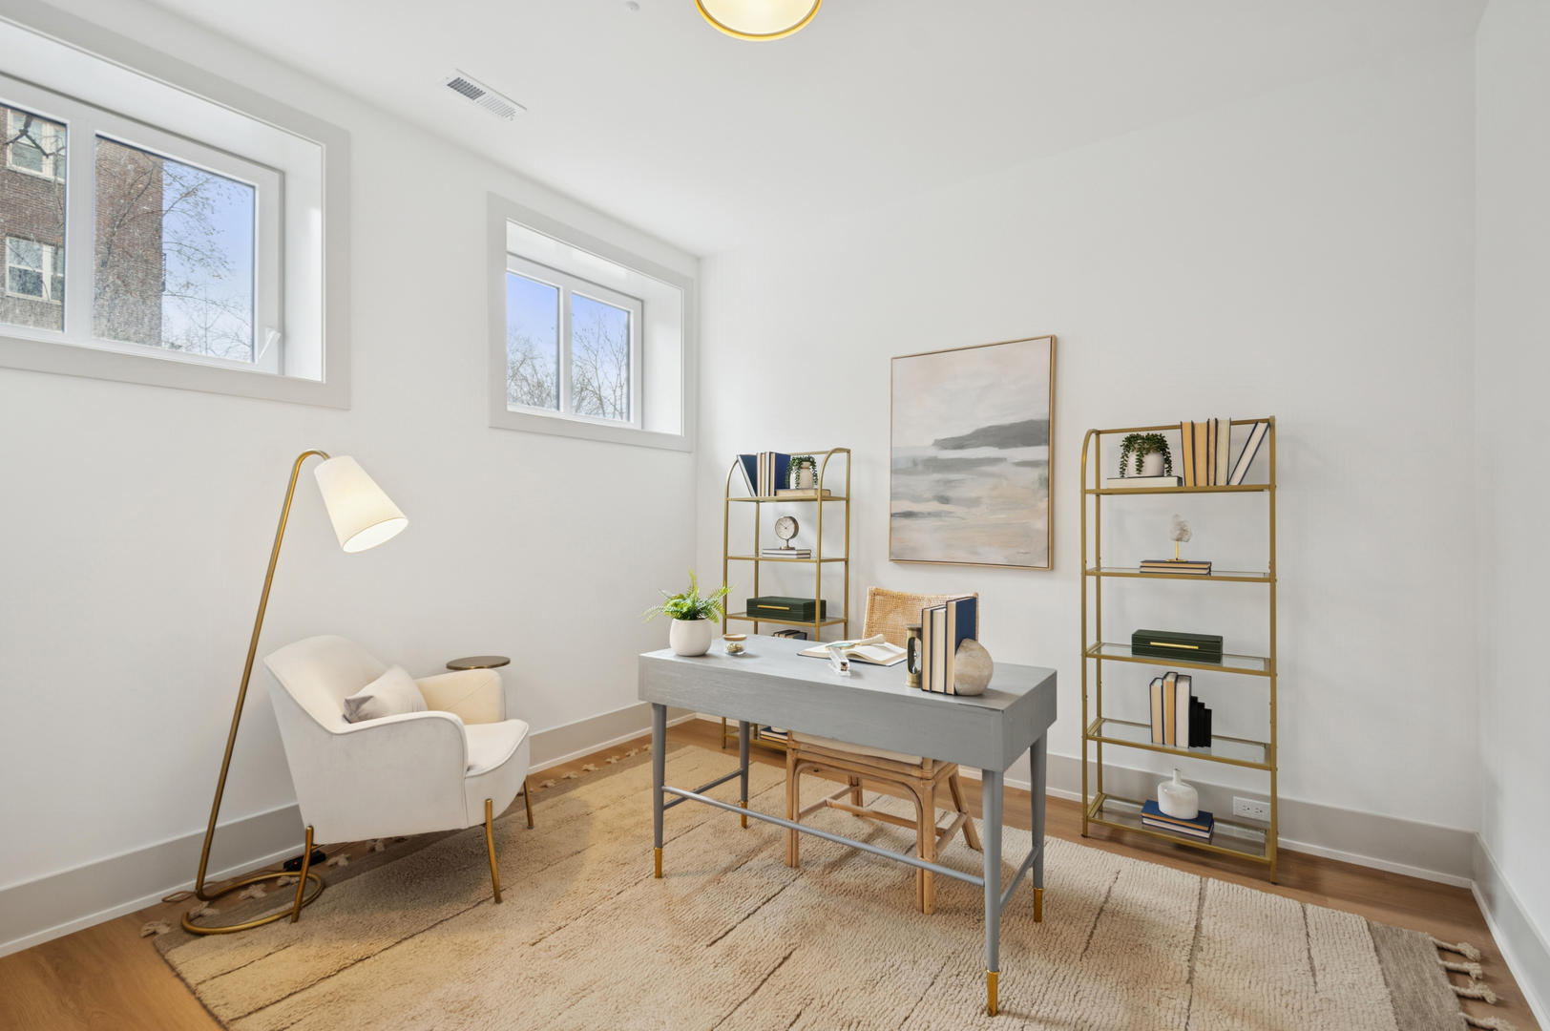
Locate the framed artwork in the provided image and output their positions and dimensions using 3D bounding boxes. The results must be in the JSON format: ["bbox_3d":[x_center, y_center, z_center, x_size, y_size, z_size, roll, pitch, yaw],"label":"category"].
[{"bbox_3d":[0.924,-0.282,3.098,0.777,1.042,0.045,0,0,33],"label":"framed artwork"}]

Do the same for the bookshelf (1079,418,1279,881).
[{"bbox_3d":[1.554,0.451,2.498,0.617,1.640,0.284,0,0,36],"label":"bookshelf"}]

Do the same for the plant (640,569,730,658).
[{"bbox_3d":[-0.302,0.337,2.287,0.260,0.300,0.250,0,0,0],"label":"plant"}]

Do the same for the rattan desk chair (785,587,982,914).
[{"bbox_3d":[0.426,0.786,2.383,0.550,0.960,0.560,0,0,35],"label":"rattan desk chair"}]

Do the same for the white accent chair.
[{"bbox_3d":[-1.254,0.847,2.270,0.760,0.825,0.610,0,0,-10],"label":"white accent chair"}]

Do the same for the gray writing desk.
[{"bbox_3d":[0.207,0.875,2.123,1.220,0.780,0.550,0,0,35],"label":"gray writing desk"}]

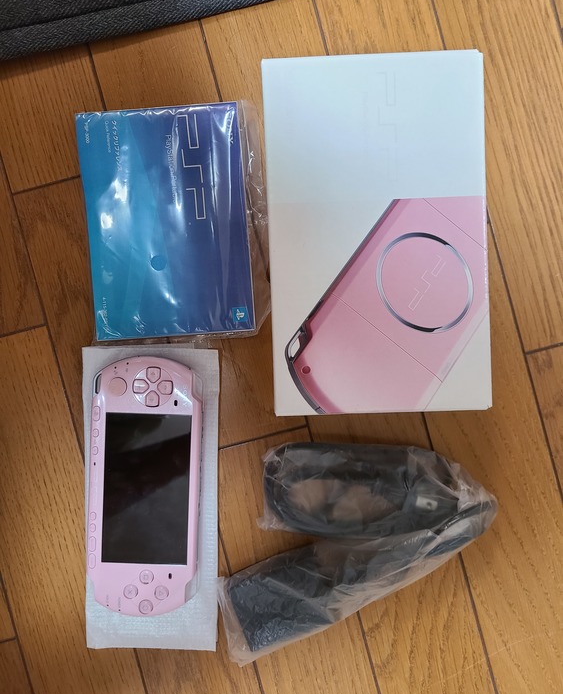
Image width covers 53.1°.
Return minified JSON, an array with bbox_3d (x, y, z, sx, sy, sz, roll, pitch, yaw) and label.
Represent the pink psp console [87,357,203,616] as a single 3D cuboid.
[{"bbox_3d":[-0.088,0.091,0.365,0.071,0.019,0.169,2,91,1],"label":"pink psp console"}]

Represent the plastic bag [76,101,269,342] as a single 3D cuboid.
[{"bbox_3d":[-0.068,-0.080,0.368,0.118,0.011,0.151,-4,91,1],"label":"plastic bag"}]

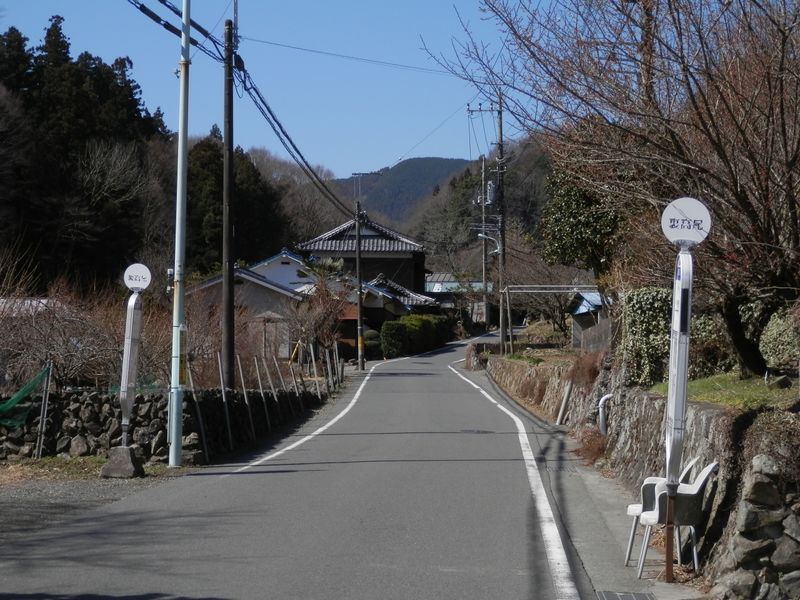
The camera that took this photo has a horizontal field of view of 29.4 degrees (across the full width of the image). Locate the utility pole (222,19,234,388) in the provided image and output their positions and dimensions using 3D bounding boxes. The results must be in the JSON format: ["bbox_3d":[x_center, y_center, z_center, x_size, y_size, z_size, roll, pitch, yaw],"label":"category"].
[{"bbox_3d":[-2.942,-1.512,26.200,0.215,6.650,0.215,0,-2,0],"label":"utility pole"}]

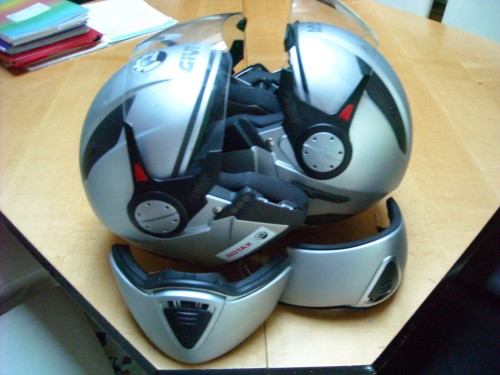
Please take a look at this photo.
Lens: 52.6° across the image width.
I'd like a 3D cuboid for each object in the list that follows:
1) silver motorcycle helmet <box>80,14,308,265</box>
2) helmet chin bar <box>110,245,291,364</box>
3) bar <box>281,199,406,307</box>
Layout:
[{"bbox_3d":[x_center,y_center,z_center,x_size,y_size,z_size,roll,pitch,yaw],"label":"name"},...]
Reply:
[{"bbox_3d":[-0.066,-0.054,0.619,0.275,0.277,0.250,3,39,3],"label":"silver motorcycle helmet"},{"bbox_3d":[-0.056,0.116,0.553,0.205,0.092,0.110,3,39,4],"label":"helmet chin bar"},{"bbox_3d":[0.130,0.075,0.603,0.205,0.092,0.110,-25,45,-28],"label":"bar"}]

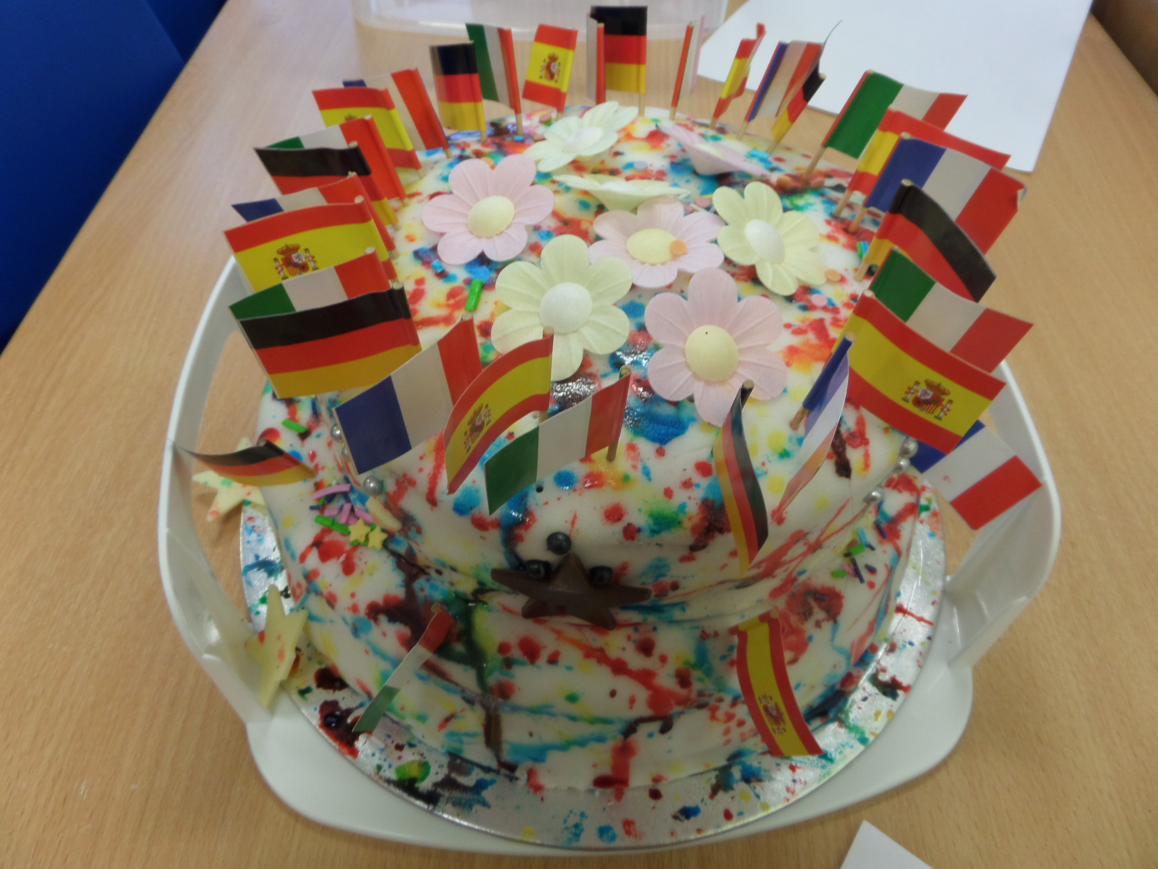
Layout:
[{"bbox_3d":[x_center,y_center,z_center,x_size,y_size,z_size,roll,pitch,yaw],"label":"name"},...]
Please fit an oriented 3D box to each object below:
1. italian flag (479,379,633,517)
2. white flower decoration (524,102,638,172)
[{"bbox_3d":[-0.004,0.003,0.160,0.034,0.025,0.004,-31,66,-18],"label":"italian flag"},{"bbox_3d":[0.002,-0.089,0.248,0.038,0.009,0.040,7,48,37],"label":"white flower decoration"}]

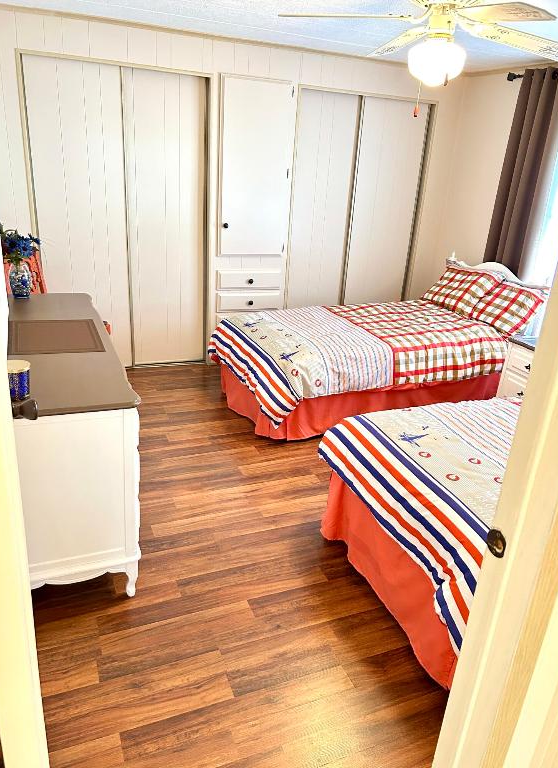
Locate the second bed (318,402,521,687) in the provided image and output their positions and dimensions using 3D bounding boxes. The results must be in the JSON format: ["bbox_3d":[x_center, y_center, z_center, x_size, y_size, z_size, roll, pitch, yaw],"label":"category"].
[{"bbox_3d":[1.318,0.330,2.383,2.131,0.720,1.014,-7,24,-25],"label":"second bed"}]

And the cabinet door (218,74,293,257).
[{"bbox_3d":[-0.157,-1.474,4.016,0.532,1.163,0.030,-7,24,-25],"label":"cabinet door"}]

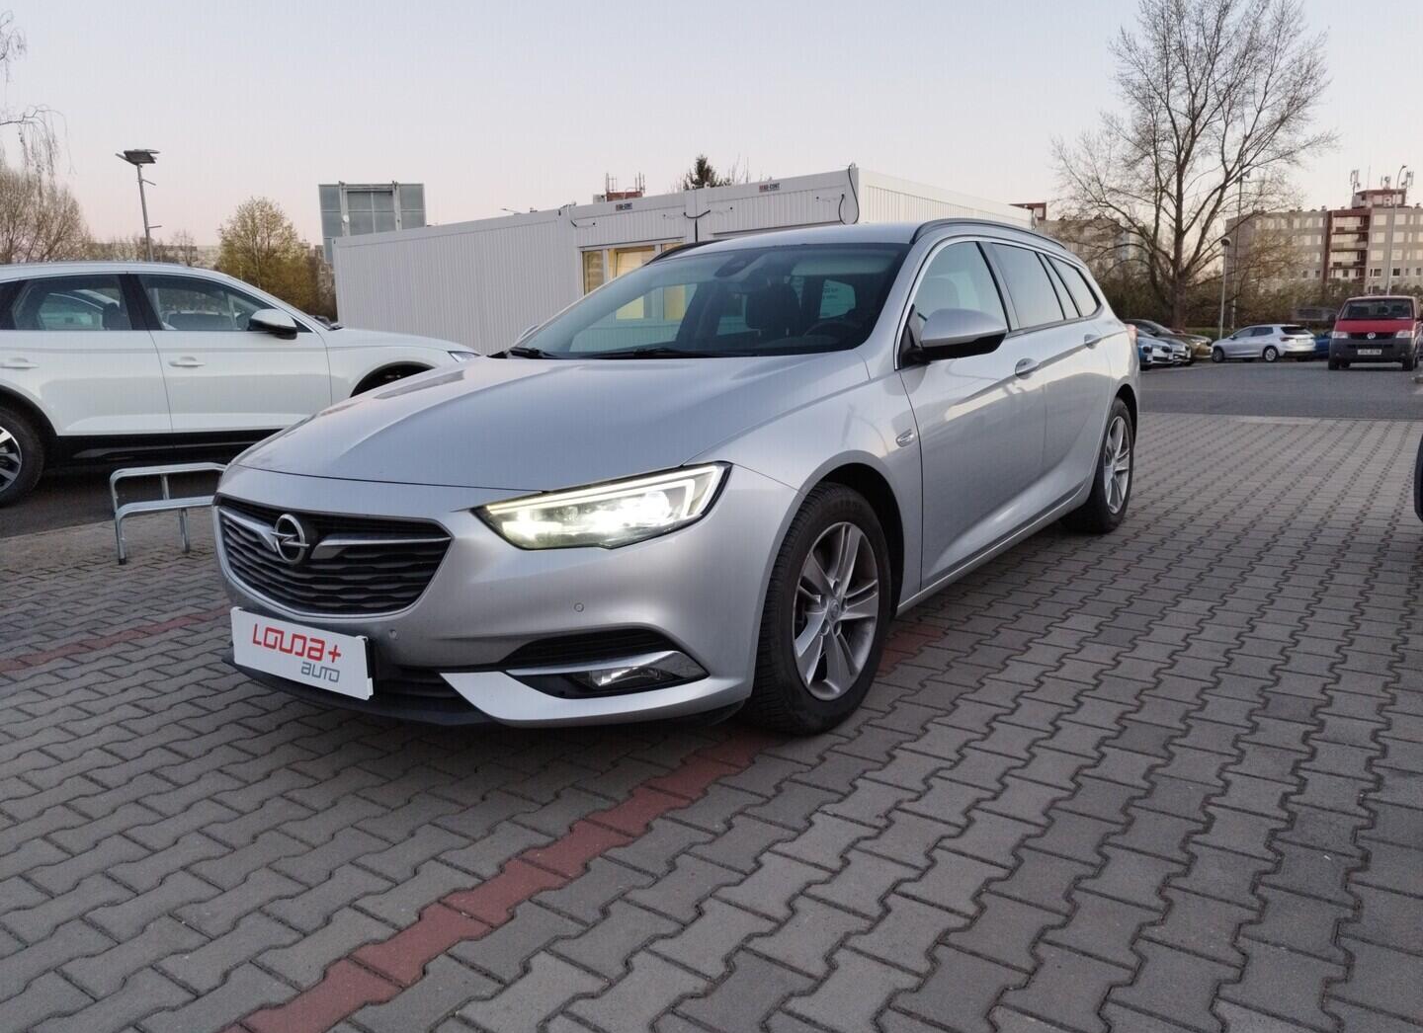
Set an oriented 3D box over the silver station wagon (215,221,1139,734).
[{"bbox_3d":[0.450,-0.492,4.305,1.930,1.490,4.980,5,13,35],"label":"silver station wagon"}]

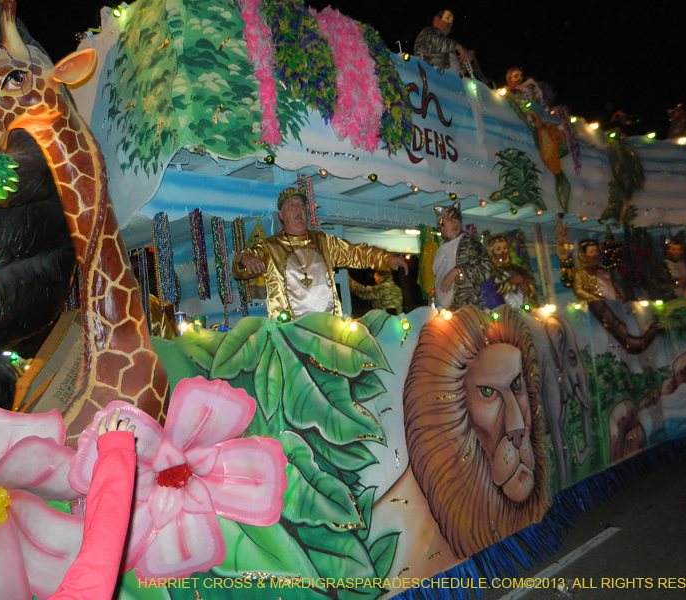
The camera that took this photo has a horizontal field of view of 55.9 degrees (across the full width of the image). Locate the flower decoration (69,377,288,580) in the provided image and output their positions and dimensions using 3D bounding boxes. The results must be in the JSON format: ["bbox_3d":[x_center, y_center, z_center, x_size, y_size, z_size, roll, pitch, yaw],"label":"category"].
[{"bbox_3d":[-0.635,0.690,2.500,0.800,0.750,0.250,-6,-10,-25],"label":"flower decoration"}]

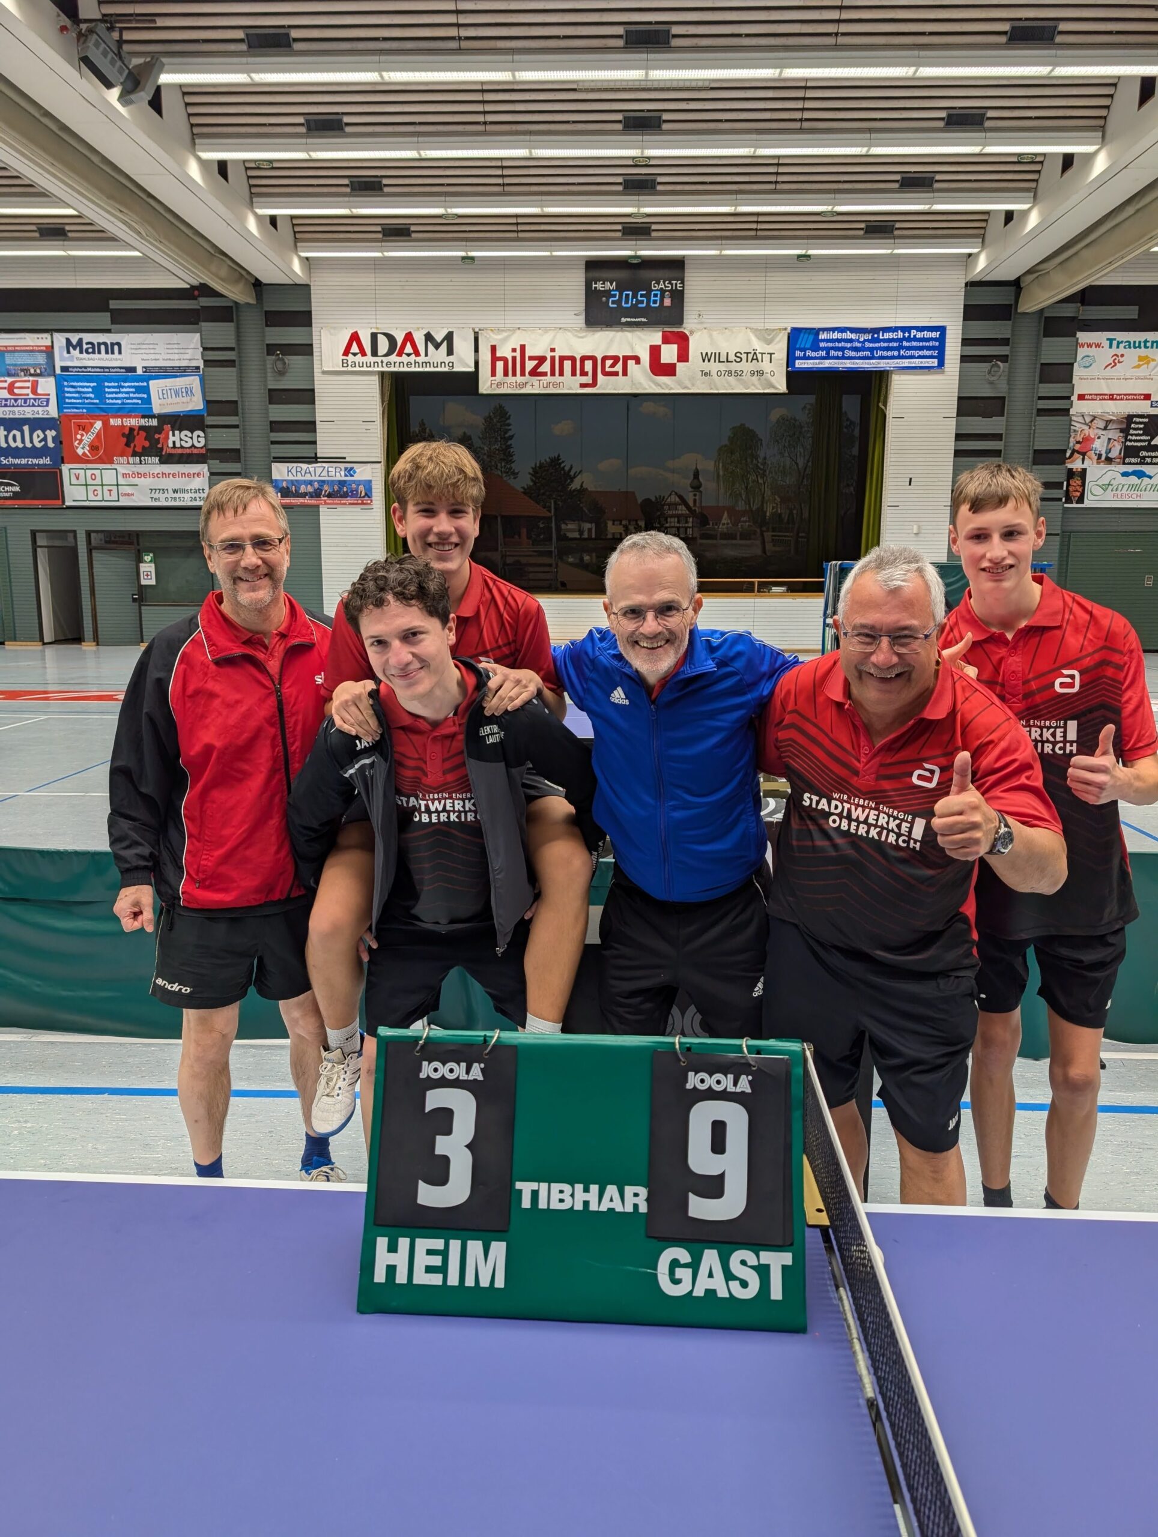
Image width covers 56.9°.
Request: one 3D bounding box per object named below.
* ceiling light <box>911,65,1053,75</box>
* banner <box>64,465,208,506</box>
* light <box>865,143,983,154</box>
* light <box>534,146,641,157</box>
[{"bbox_3d":[4.697,-8.116,12.373,1.550,0.080,0.240,1,11,2],"label":"ceiling light"},{"bbox_3d":[-8.829,-5.638,21.295,2.932,0.797,0.030,0,11,2],"label":"banner"},{"bbox_3d":[4.789,-8.561,14.713,1.550,0.080,0.240,1,11,2],"label":"light"},{"bbox_3d":[0.108,-8.379,14.469,1.524,0.070,0.220,0,11,2],"label":"light"}]

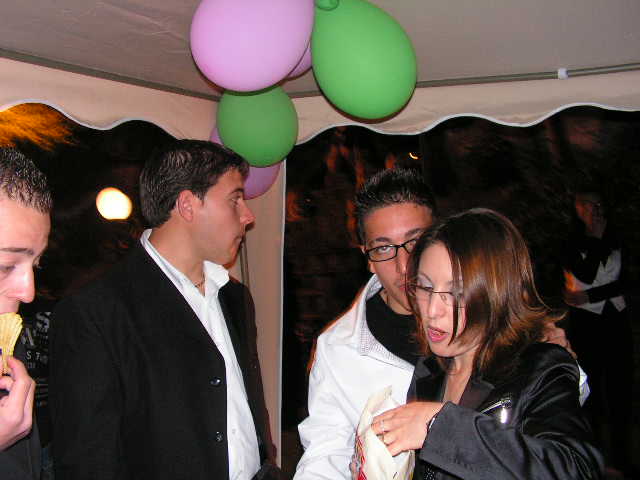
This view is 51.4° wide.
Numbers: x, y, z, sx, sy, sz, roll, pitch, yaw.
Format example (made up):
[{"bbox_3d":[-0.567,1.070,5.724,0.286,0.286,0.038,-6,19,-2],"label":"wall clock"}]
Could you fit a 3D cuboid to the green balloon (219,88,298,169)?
[{"bbox_3d":[-0.189,-0.357,1.980,0.240,0.280,0.240,-5,-3,0],"label":"green balloon"}]

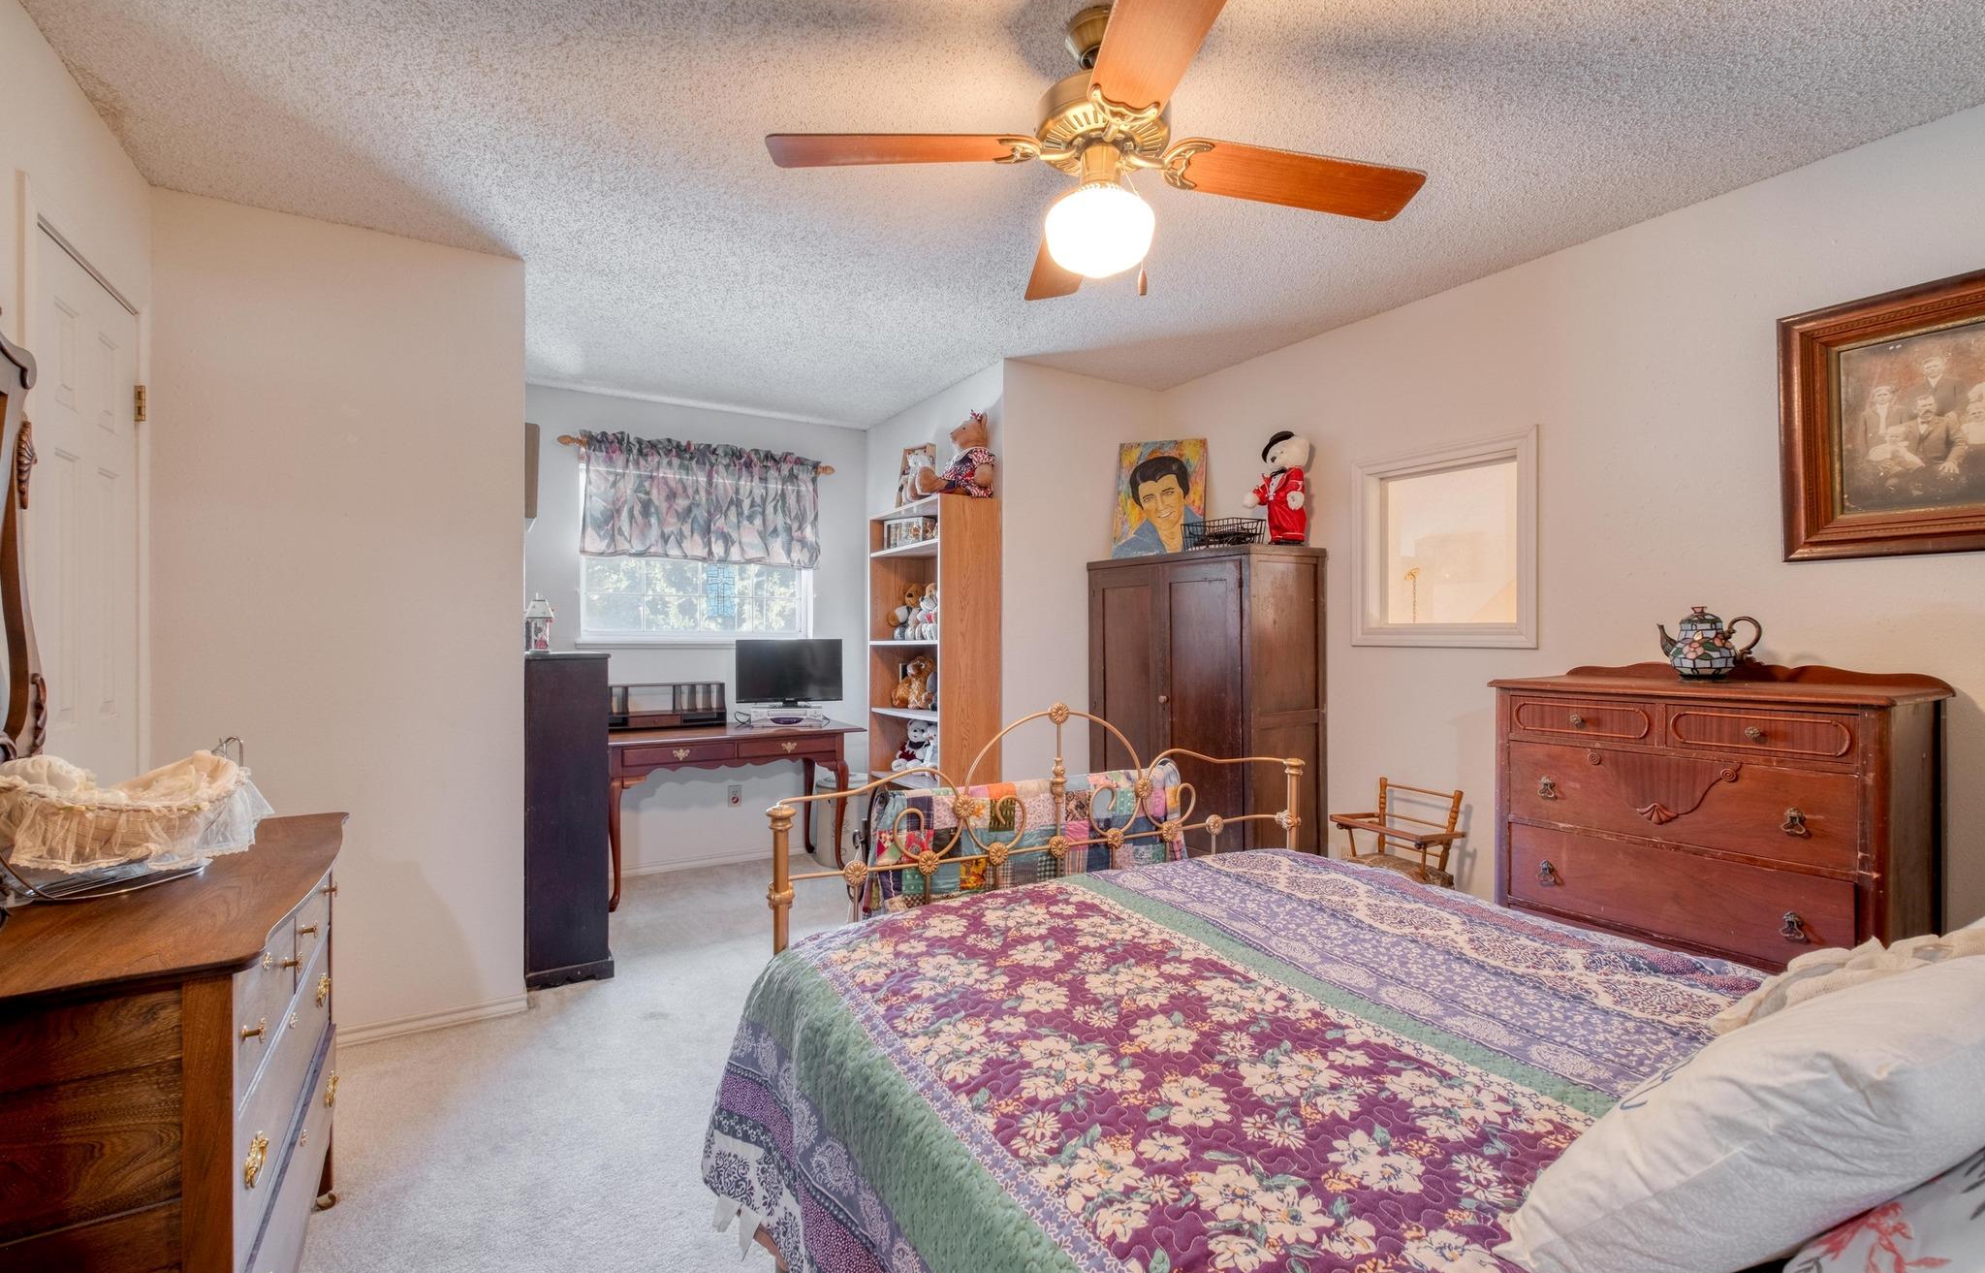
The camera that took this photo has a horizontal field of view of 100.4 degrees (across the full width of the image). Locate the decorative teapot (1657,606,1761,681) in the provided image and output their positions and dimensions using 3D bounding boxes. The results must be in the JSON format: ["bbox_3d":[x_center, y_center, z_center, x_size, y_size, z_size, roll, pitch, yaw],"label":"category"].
[{"bbox_3d":[1.895,0.028,2.190,0.140,0.195,0.208,0,0,-38],"label":"decorative teapot"}]

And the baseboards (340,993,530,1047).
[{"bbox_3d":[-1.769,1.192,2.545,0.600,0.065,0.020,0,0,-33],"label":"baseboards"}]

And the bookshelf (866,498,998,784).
[{"bbox_3d":[-0.285,0.319,3.863,0.300,1.800,0.780,0,0,-29],"label":"bookshelf"}]

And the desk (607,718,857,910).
[{"bbox_3d":[-1.335,0.850,4.160,1.280,0.740,0.570,0,0,-30],"label":"desk"}]

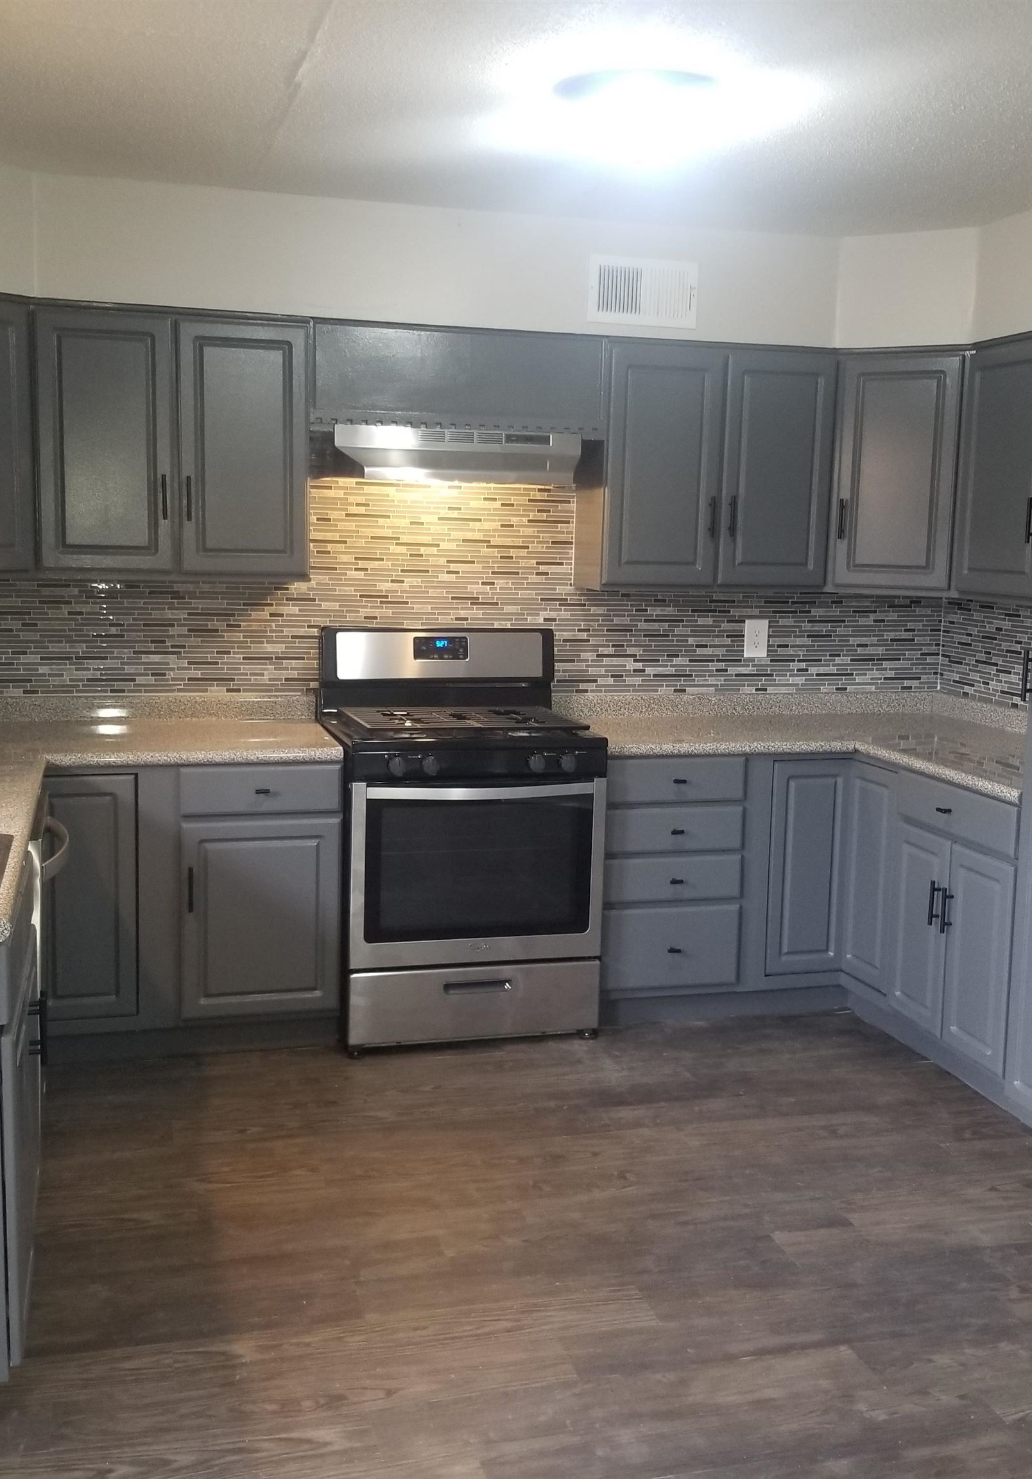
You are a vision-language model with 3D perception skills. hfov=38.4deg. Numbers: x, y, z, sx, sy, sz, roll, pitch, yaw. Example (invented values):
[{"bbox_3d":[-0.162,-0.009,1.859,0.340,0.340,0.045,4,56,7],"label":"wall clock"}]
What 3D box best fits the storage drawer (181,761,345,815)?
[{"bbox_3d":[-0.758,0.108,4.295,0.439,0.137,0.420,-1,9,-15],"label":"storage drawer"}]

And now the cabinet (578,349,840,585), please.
[{"bbox_3d":[0.602,-0.870,4.797,0.776,0.747,0.320,-1,9,-15],"label":"cabinet"}]

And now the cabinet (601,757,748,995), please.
[{"bbox_3d":[0.403,0.378,4.768,0.480,0.752,0.630,-1,9,-15],"label":"cabinet"}]

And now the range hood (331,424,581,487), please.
[{"bbox_3d":[-0.185,-0.859,4.507,0.757,0.158,0.460,-1,9,-15],"label":"range hood"}]

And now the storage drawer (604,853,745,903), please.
[{"bbox_3d":[0.419,0.387,4.663,0.445,0.143,0.420,-1,9,-15],"label":"storage drawer"}]

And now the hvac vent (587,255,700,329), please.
[{"bbox_3d":[0.398,-1.376,4.553,0.356,0.198,0.030,-1,8,-15],"label":"hvac vent"}]

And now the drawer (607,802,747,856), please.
[{"bbox_3d":[0.422,0.237,4.641,0.440,0.146,0.420,-1,9,-15],"label":"drawer"}]

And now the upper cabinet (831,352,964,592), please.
[{"bbox_3d":[1.296,-0.867,4.840,0.460,0.772,0.380,6,9,30],"label":"upper cabinet"}]

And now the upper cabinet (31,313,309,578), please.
[{"bbox_3d":[-1.005,-0.844,4.355,0.763,0.745,0.320,-1,9,-15],"label":"upper cabinet"}]

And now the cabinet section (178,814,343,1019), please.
[{"bbox_3d":[-0.790,0.472,4.474,0.461,0.588,0.500,-1,9,-16],"label":"cabinet section"}]

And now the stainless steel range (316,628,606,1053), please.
[{"bbox_3d":[-0.181,0.284,4.588,0.761,1.199,0.697,-1,8,-15],"label":"stainless steel range"}]

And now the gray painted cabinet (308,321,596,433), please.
[{"bbox_3d":[-0.201,-1.098,4.593,0.905,0.317,0.324,-1,8,-15],"label":"gray painted cabinet"}]

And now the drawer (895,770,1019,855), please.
[{"bbox_3d":[1.395,0.198,4.157,0.420,0.138,0.622,-1,8,-15],"label":"drawer"}]

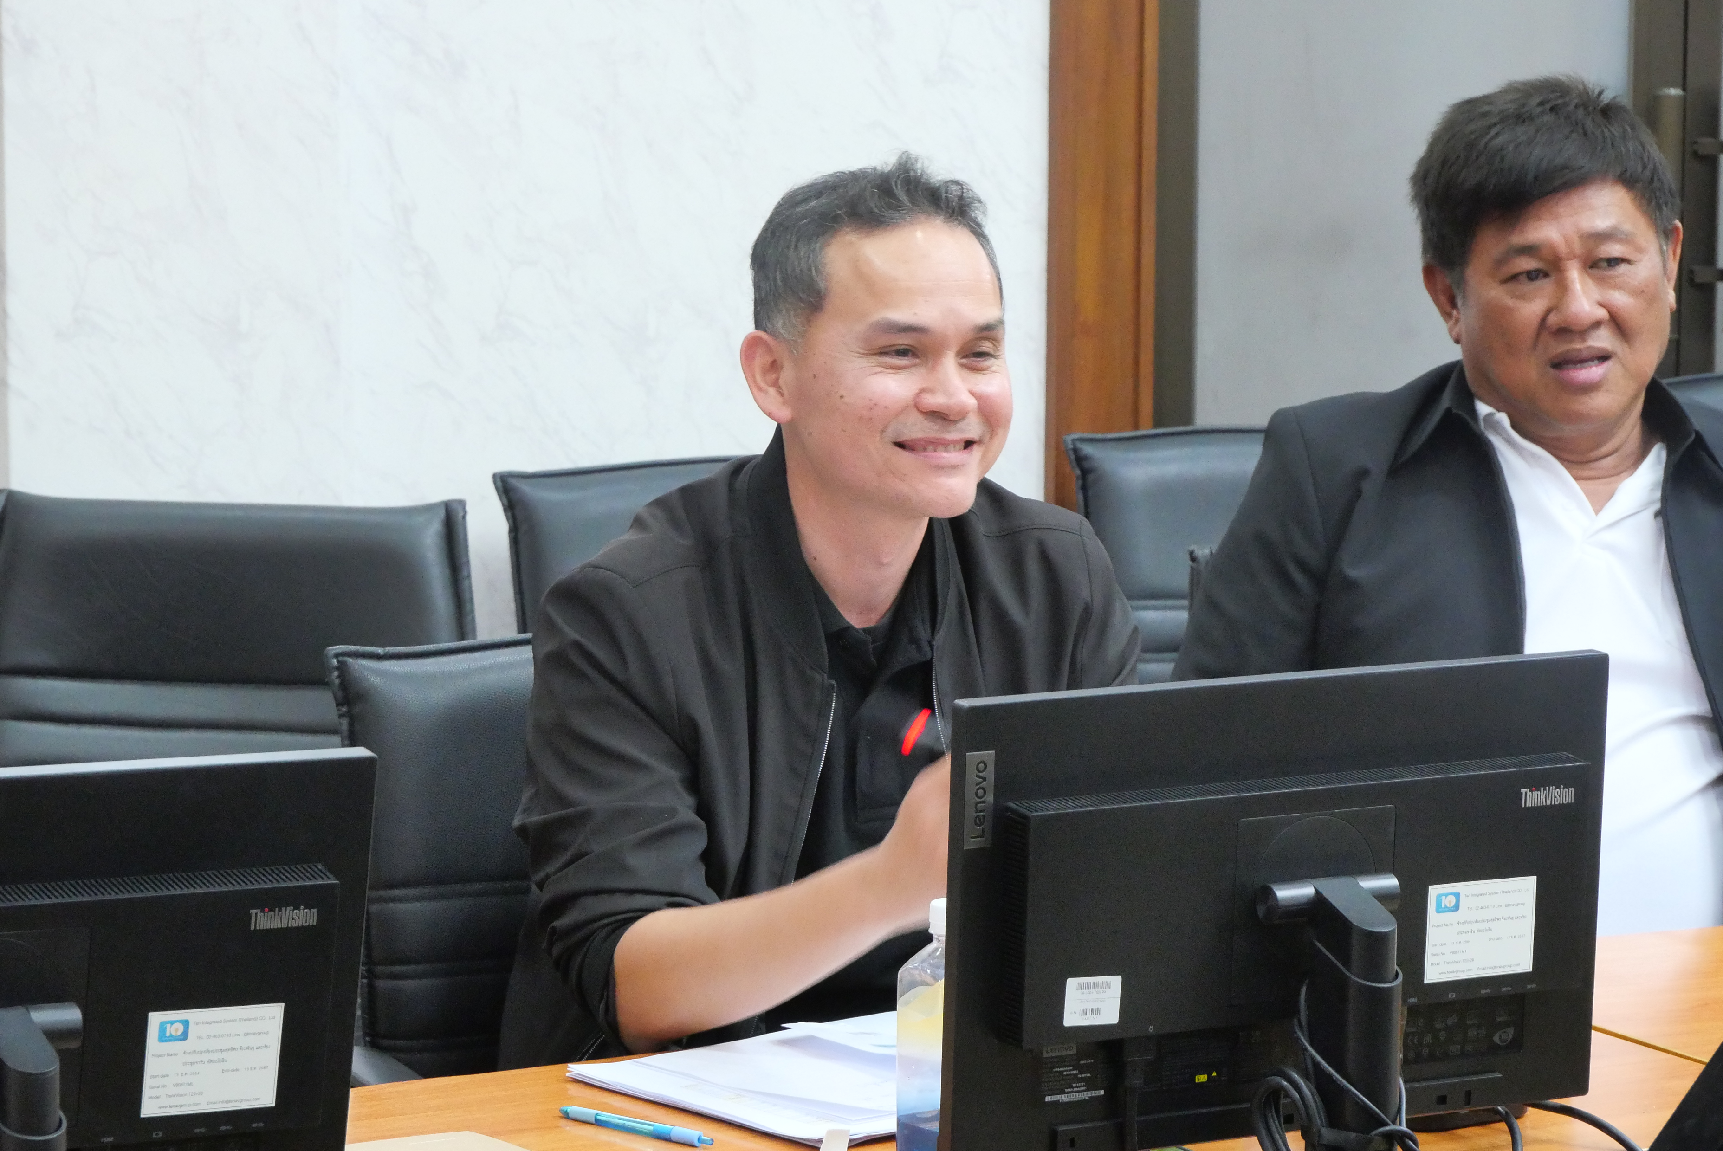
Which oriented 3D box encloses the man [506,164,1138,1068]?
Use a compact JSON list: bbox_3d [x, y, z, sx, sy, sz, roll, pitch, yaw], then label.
[{"bbox_3d":[0.030,0.368,4.175,0.550,1.320,0.760,-3,7,-28],"label":"man"}]

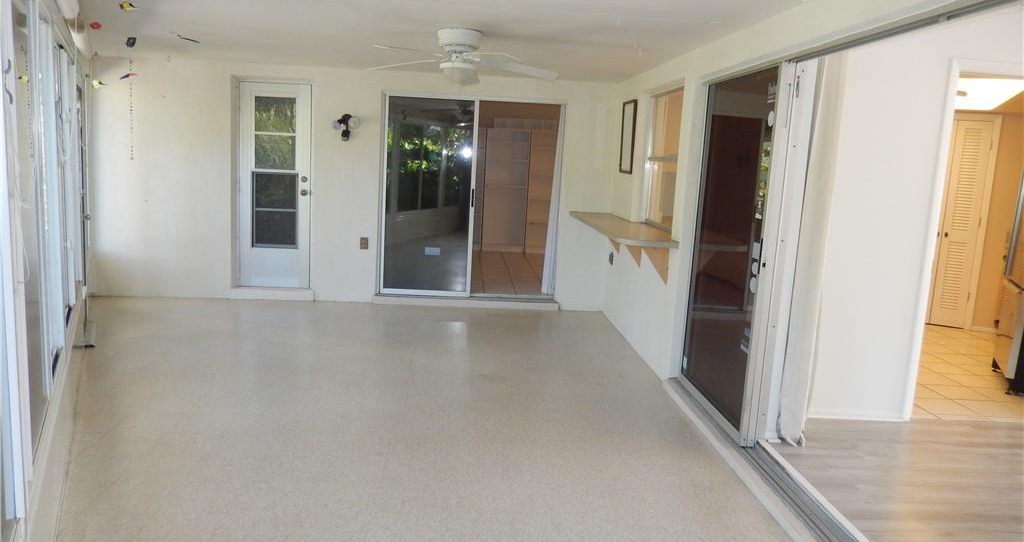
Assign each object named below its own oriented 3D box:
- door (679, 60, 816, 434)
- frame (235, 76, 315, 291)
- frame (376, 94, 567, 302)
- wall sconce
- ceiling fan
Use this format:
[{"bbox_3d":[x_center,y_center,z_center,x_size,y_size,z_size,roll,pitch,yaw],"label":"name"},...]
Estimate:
[{"bbox_3d":[1.389,-0.147,4.616,0.220,2.080,1.330,3,9,-4],"label":"door"},{"bbox_3d":[-2.397,-0.836,7.481,0.711,2.060,0.050,3,9,-4],"label":"frame"},{"bbox_3d":[-0.431,-0.723,7.513,1.840,2.030,0.120,3,9,-4],"label":"frame"},{"bbox_3d":[-1.614,-1.400,7.216,0.275,0.253,0.180,3,9,-4],"label":"wall sconce"},{"bbox_3d":[-0.332,-1.394,4.862,1.300,0.330,1.300,3,9,-4],"label":"ceiling fan"}]

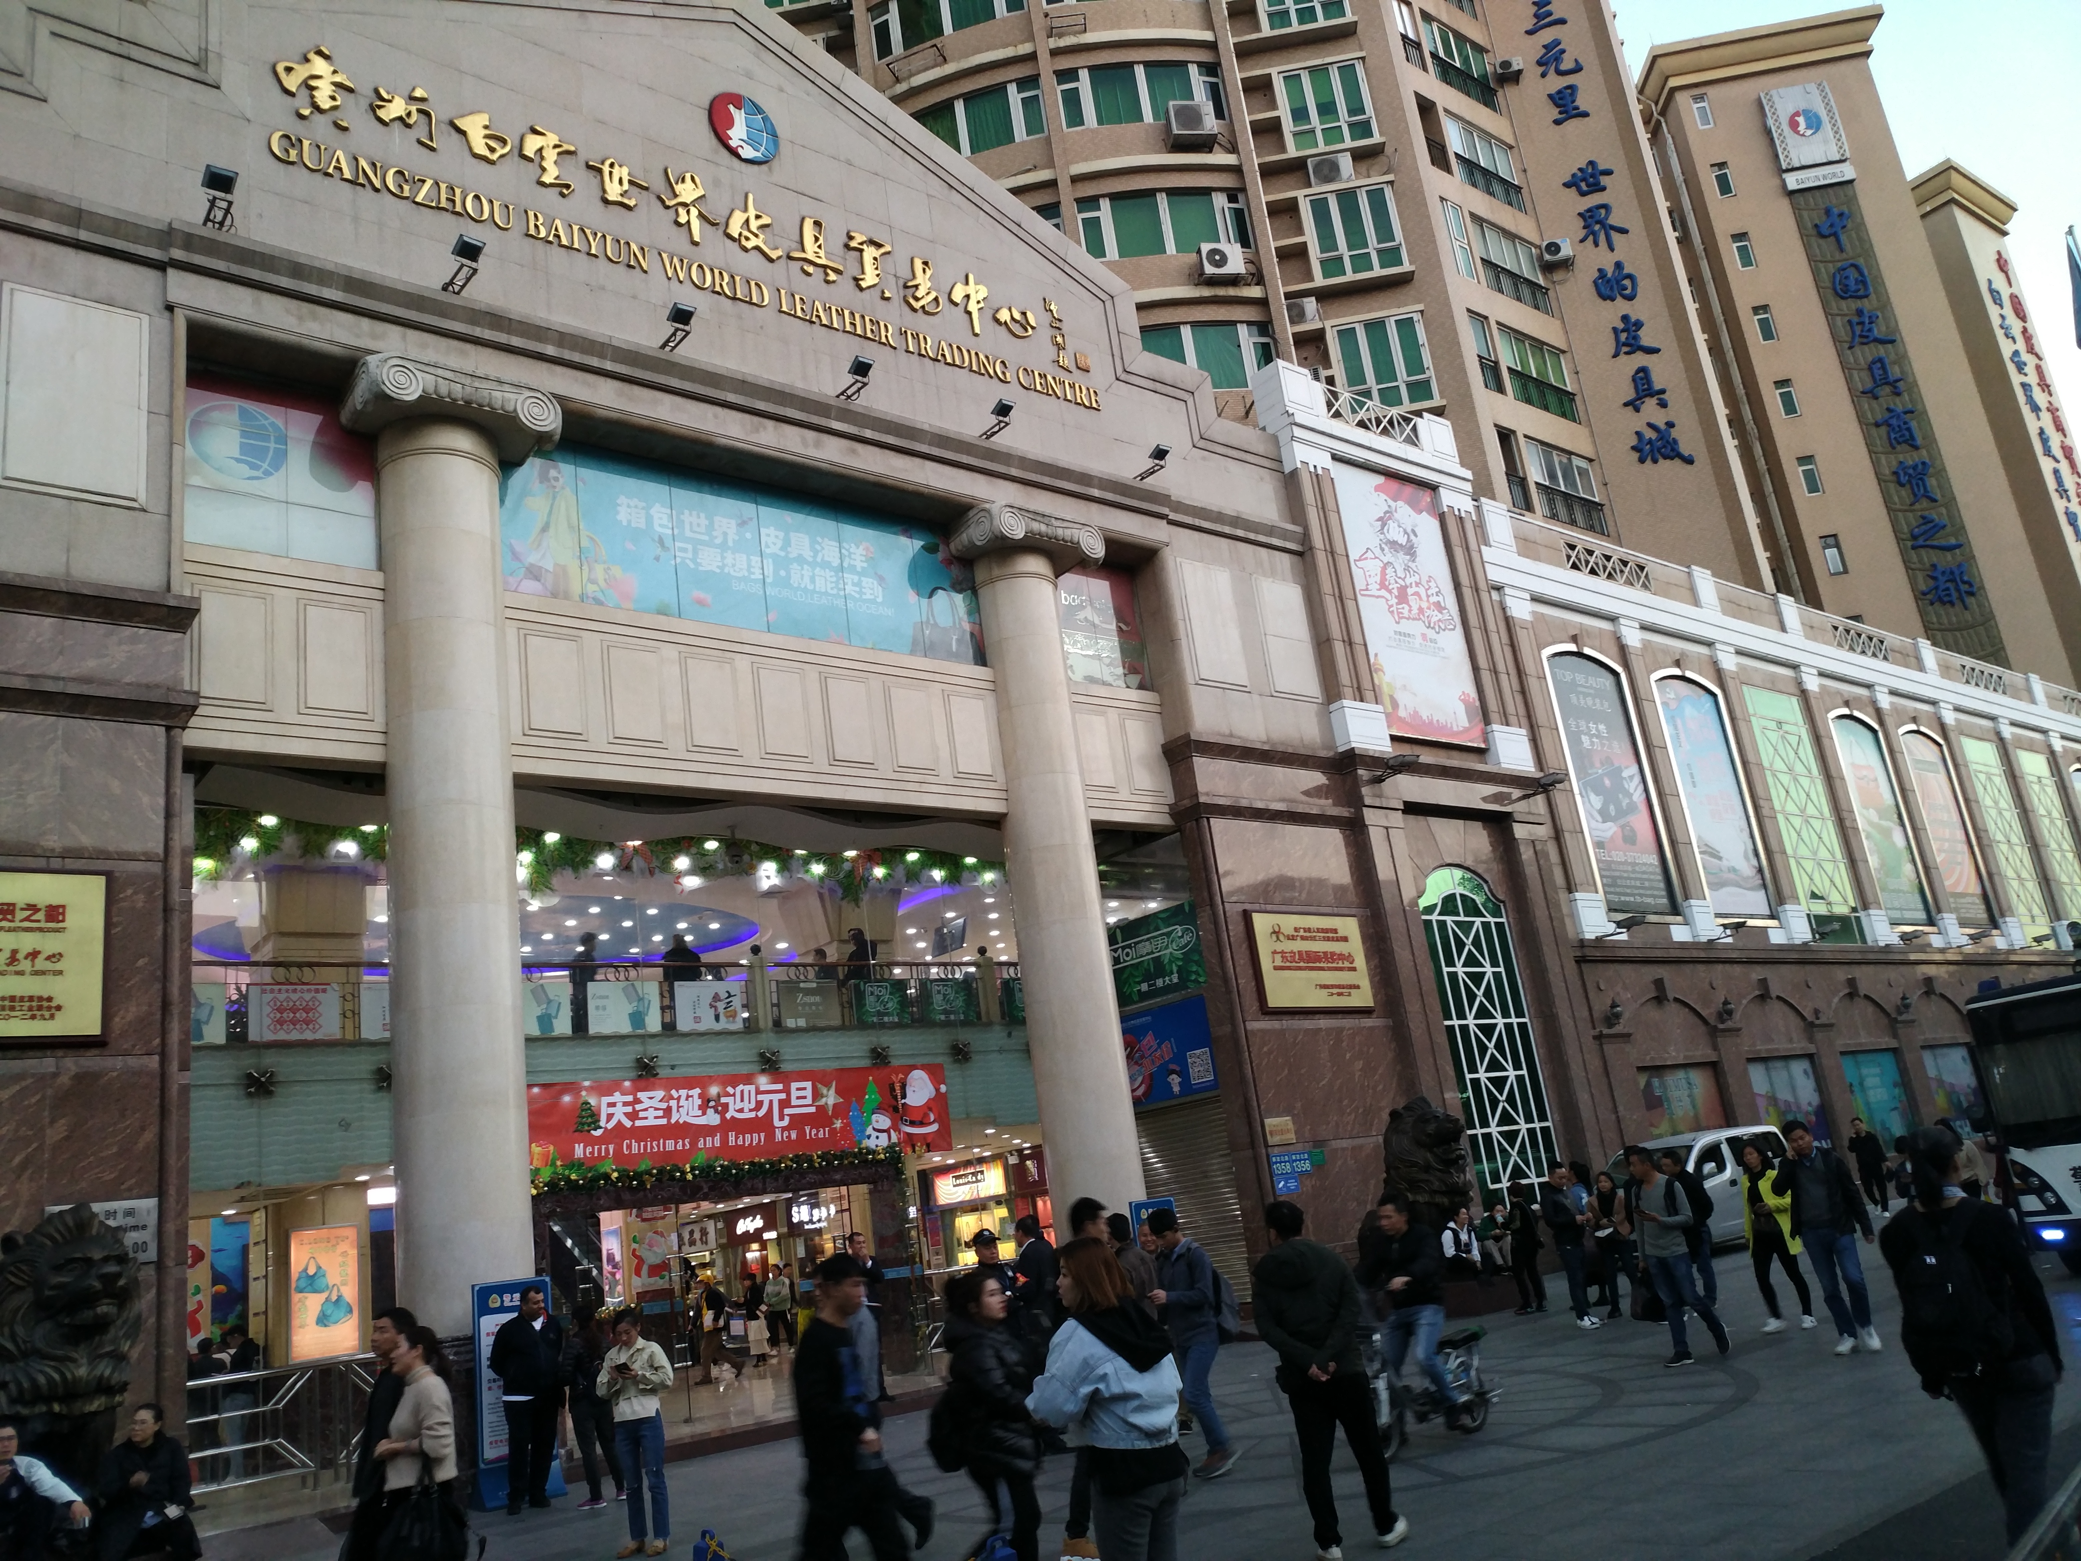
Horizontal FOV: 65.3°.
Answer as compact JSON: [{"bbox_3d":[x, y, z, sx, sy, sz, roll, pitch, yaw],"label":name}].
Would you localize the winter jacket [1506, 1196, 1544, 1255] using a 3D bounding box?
[{"bbox_3d":[6.399,5.884,21.460,0.440,0.720,0.320,3,-20,-35],"label":"winter jacket"}]

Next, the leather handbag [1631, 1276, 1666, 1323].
[{"bbox_3d":[5.086,4.326,13.551,0.330,0.380,0.170,-7,-16,-3],"label":"leather handbag"}]

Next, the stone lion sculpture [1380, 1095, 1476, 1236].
[{"bbox_3d":[5.225,5.656,22.543,1.100,2.450,1.550,6,-21,-40],"label":"stone lion sculpture"}]

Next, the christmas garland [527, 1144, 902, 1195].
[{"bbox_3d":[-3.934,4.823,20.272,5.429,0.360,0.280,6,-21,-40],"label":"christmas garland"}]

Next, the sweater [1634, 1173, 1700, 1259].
[{"bbox_3d":[5.210,3.620,13.480,0.380,0.700,0.520,6,-21,-40],"label":"sweater"}]

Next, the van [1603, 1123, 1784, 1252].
[{"bbox_3d":[10.940,7.064,27.500,4.400,1.870,1.700,6,-21,-40],"label":"van"}]

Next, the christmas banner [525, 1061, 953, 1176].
[{"bbox_3d":[-3.770,4.468,21.376,6.500,1.220,0.050,6,-21,-40],"label":"christmas banner"}]

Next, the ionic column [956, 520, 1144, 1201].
[{"bbox_3d":[0.414,2.010,22.885,2.050,11.800,1.900,6,-21,-40],"label":"ionic column"}]

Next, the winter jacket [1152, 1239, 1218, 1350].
[{"bbox_3d":[0.985,3.498,11.125,0.400,0.710,0.430,0,-18,-26],"label":"winter jacket"}]

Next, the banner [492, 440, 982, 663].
[{"bbox_3d":[-3.665,-2.903,21.326,7.600,2.100,0.060,6,-21,-40],"label":"banner"}]

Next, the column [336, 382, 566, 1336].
[{"bbox_3d":[-6.944,0.583,19.449,2.150,11.600,2.000,6,-21,-40],"label":"column"}]

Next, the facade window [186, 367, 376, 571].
[{"bbox_3d":[-8.149,-3.309,17.529,2.000,2.020,0.100,6,-21,-40],"label":"facade window"}]

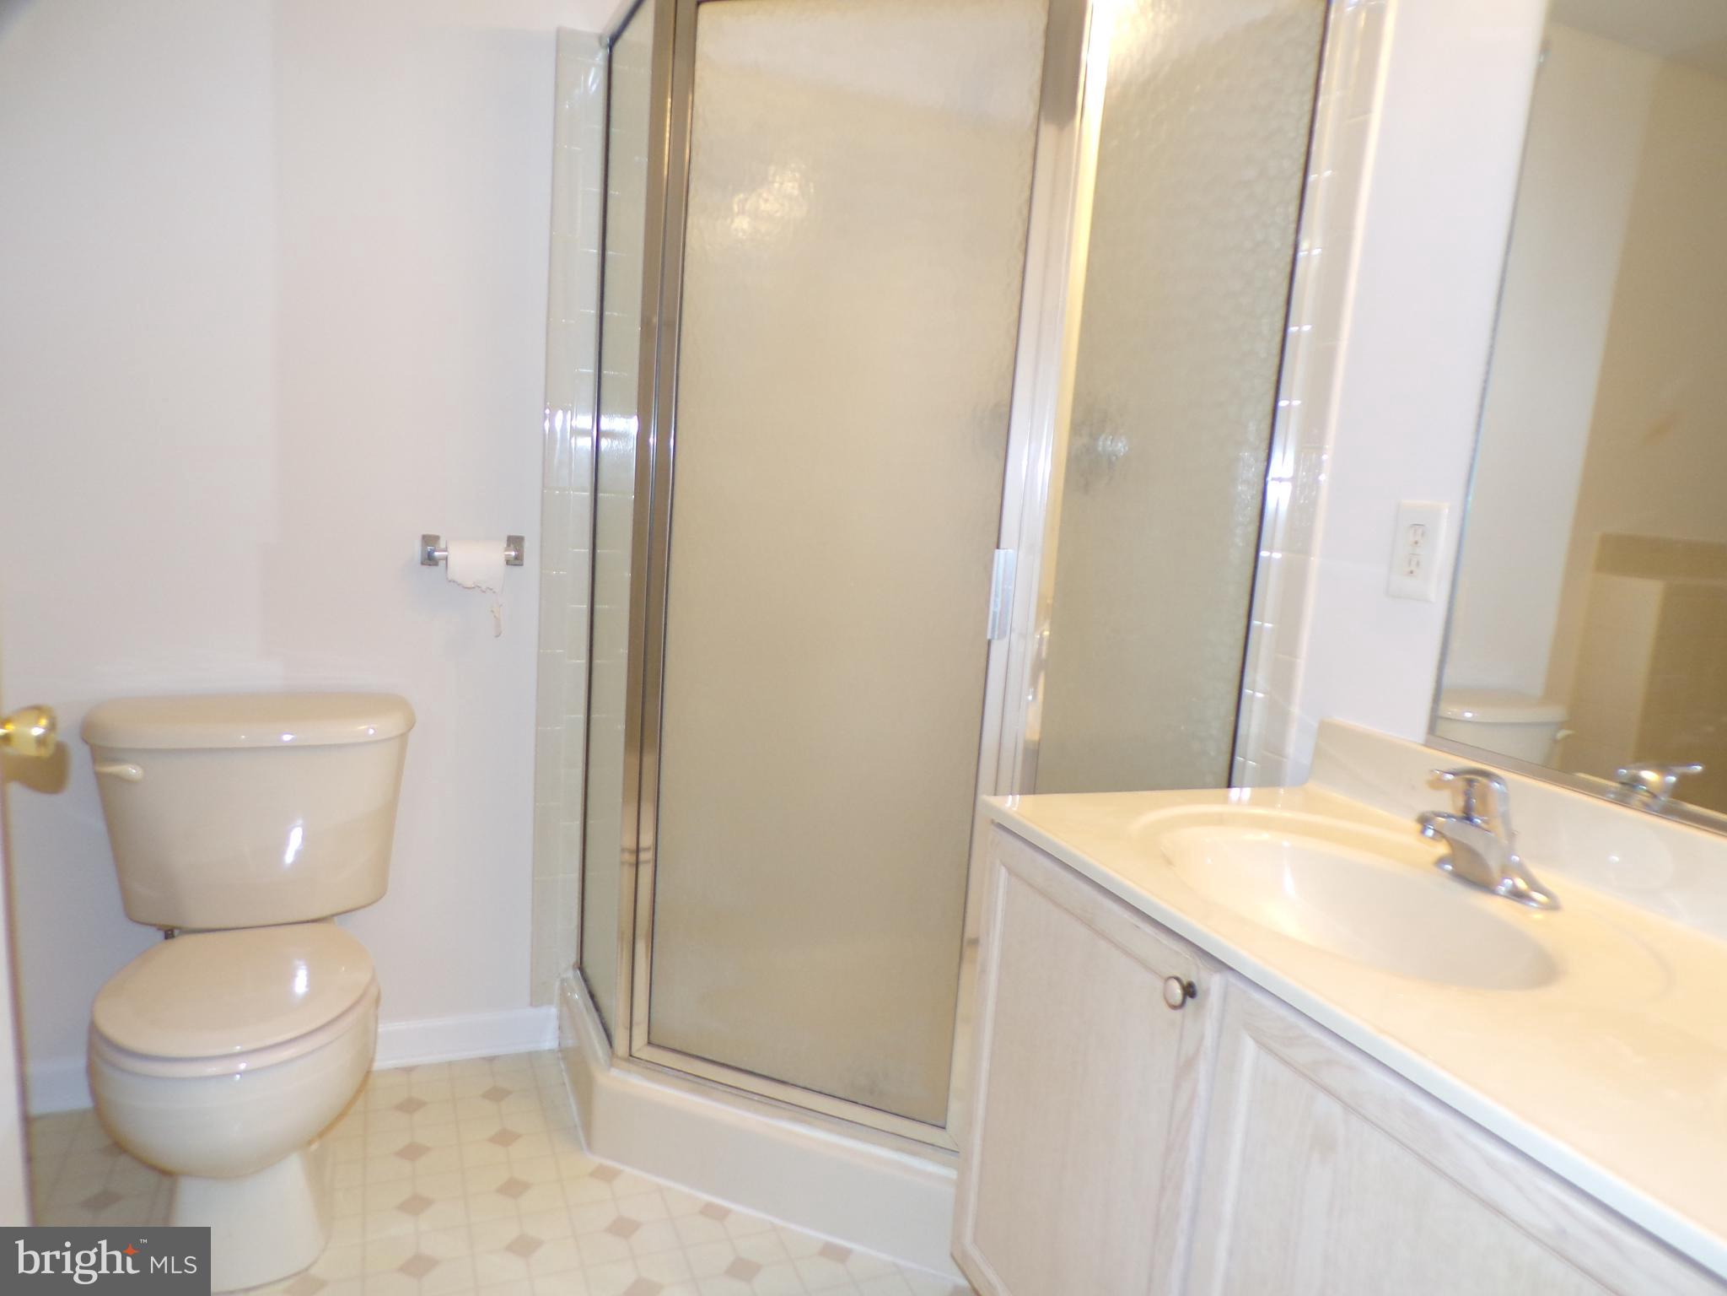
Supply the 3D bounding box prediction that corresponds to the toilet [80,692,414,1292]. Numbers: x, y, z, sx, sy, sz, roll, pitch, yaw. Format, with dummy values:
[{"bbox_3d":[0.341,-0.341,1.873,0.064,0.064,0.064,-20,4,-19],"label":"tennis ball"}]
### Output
[{"bbox_3d":[-0.965,0.506,1.871,0.503,0.750,0.675,0,10,-23],"label":"toilet"}]

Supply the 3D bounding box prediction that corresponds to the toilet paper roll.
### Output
[{"bbox_3d":[-0.702,-0.144,2.167,0.100,0.093,0.070,0,10,-23],"label":"toilet paper roll"}]

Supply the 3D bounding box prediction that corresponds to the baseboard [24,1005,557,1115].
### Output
[{"bbox_3d":[-1.058,0.772,2.264,0.937,0.088,0.017,0,10,-23],"label":"baseboard"}]

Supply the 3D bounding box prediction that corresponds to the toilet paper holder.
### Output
[{"bbox_3d":[-0.712,-0.175,2.194,0.184,0.054,0.078,0,10,-23],"label":"toilet paper holder"}]

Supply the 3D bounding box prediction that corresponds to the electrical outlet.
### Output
[{"bbox_3d":[0.726,-0.127,1.571,0.008,0.126,0.077,0,10,-23],"label":"electrical outlet"}]

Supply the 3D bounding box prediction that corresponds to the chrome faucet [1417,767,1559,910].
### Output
[{"bbox_3d":[0.647,0.192,1.278,0.150,0.132,0.147,0,10,-23],"label":"chrome faucet"}]

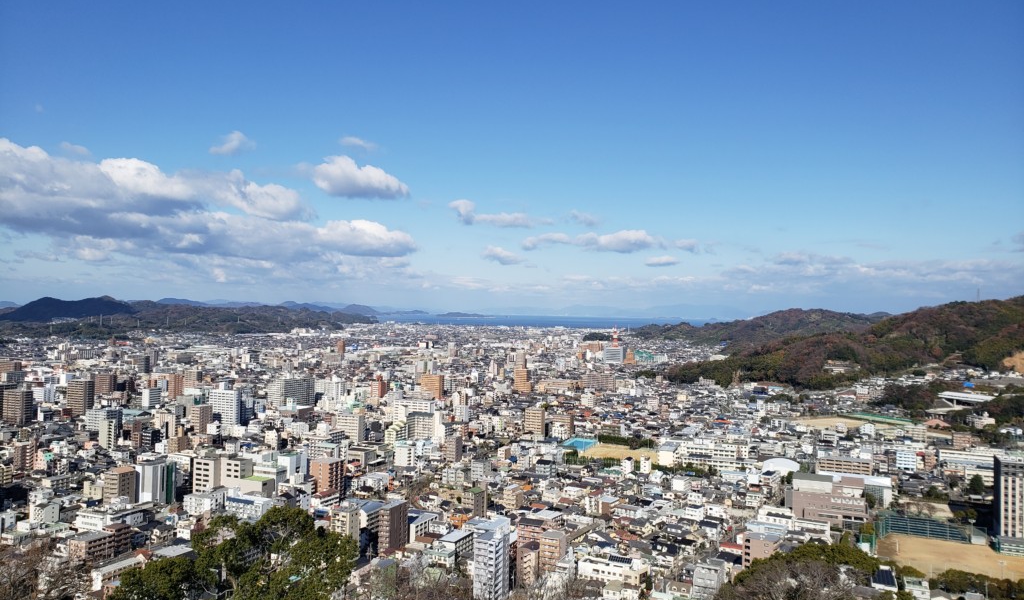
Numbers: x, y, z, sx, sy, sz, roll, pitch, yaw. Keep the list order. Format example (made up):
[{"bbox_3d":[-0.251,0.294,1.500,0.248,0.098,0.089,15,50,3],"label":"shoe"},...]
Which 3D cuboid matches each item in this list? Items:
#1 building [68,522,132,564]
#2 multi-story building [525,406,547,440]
[{"bbox_3d":[-210.710,123.900,394.850,11.250,14.000,27.290,1,-1,22],"label":"building"},{"bbox_3d":[23.380,120.000,759.110,17.360,29.200,11.980,1,-1,23],"label":"multi-story building"}]

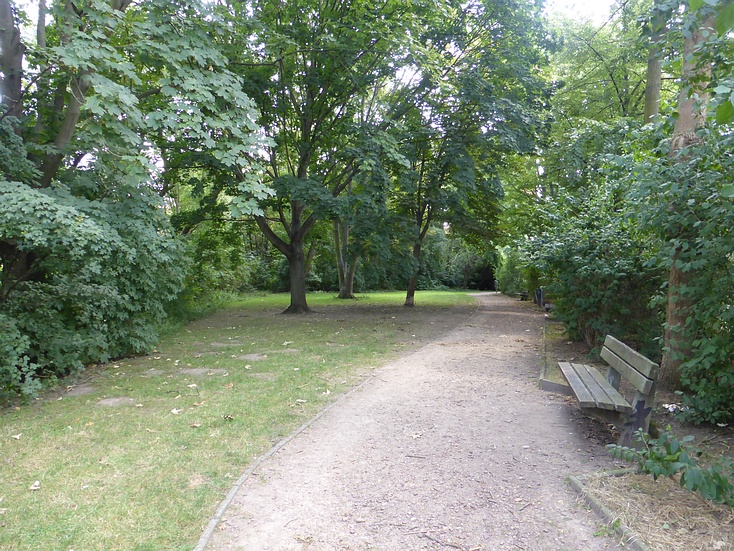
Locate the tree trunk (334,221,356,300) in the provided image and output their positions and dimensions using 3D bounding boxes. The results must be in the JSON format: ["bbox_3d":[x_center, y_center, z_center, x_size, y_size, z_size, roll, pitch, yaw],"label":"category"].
[{"bbox_3d":[-1.127,-0.839,27.800,1.120,4.100,0.950,0,1,0],"label":"tree trunk"}]

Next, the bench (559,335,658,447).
[{"bbox_3d":[2.370,1.113,5.342,0.660,0.785,1.950,0,1,15],"label":"bench"}]

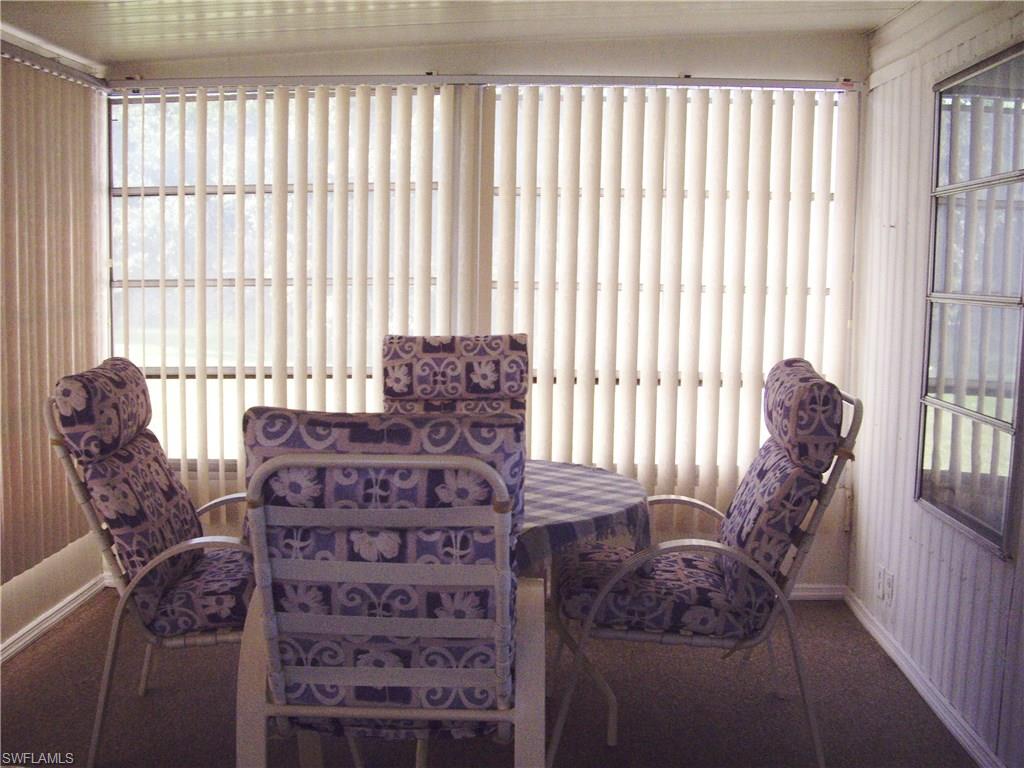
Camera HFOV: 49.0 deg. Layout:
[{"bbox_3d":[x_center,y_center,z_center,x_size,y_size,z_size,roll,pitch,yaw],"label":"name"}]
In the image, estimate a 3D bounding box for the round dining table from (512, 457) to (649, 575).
[{"bbox_3d":[-0.140,0.641,3.129,1.000,0.720,1.000,1,6,2],"label":"round dining table"}]

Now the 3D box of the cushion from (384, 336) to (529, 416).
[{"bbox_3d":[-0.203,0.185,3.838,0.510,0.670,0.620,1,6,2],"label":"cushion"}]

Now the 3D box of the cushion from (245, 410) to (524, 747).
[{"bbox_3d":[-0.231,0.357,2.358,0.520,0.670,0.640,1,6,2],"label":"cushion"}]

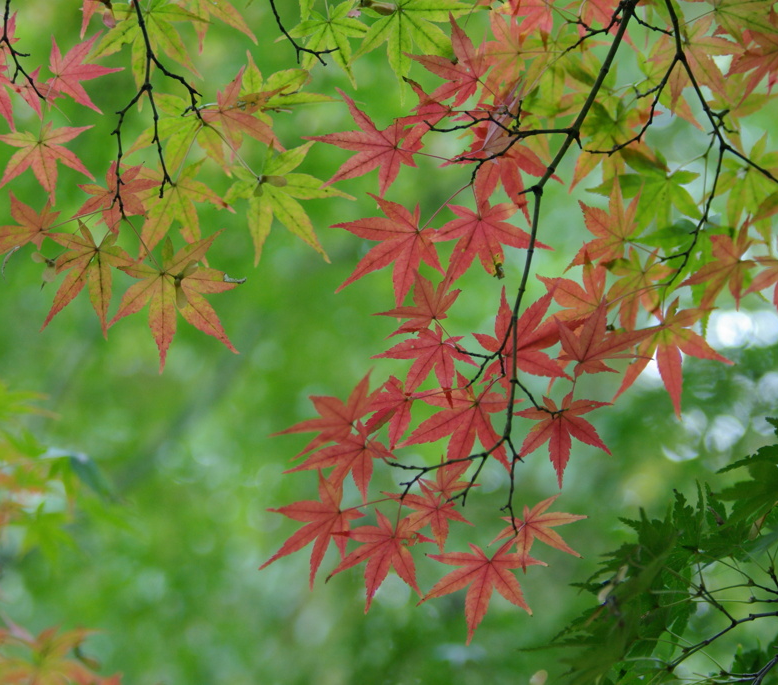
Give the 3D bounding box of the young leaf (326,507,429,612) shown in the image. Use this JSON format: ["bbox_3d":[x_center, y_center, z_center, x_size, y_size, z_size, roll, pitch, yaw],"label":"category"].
[{"bbox_3d":[-0.006,0.117,1.150,0.054,0.053,0.018,0,10,0],"label":"young leaf"}]

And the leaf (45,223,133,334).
[{"bbox_3d":[-0.162,-0.035,1.150,0.048,0.061,0.018,0,5,-15],"label":"leaf"}]

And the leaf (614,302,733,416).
[{"bbox_3d":[0.152,0.009,1.140,0.064,0.060,0.018,0,5,0],"label":"leaf"}]

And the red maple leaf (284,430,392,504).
[{"bbox_3d":[-0.027,0.066,1.150,0.058,0.039,0.018,0,20,0],"label":"red maple leaf"}]

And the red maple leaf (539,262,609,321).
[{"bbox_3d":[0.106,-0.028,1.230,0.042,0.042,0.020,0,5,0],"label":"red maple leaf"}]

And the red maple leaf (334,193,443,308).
[{"bbox_3d":[-0.001,-0.051,1.200,0.065,0.064,0.022,0,-5,10],"label":"red maple leaf"}]

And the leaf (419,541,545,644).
[{"bbox_3d":[0.050,0.135,1.150,0.068,0.055,0.018,0,10,0],"label":"leaf"}]

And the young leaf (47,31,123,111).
[{"bbox_3d":[-0.172,-0.152,1.200,0.042,0.045,0.018,0,0,-20],"label":"young leaf"}]

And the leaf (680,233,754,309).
[{"bbox_3d":[0.180,-0.040,1.170,0.041,0.042,0.018,0,5,20],"label":"leaf"}]

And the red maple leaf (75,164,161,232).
[{"bbox_3d":[-0.150,-0.080,1.180,0.046,0.038,0.018,0,20,0],"label":"red maple leaf"}]

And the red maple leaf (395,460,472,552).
[{"bbox_3d":[0.024,0.094,1.200,0.049,0.047,0.018,0,0,0],"label":"red maple leaf"}]

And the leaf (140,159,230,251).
[{"bbox_3d":[-0.119,-0.075,1.220,0.061,0.060,0.023,0,-5,0],"label":"leaf"}]

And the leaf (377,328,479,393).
[{"bbox_3d":[0.021,0.011,1.200,0.060,0.043,0.020,0,-15,0],"label":"leaf"}]

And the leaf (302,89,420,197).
[{"bbox_3d":[-0.014,-0.108,1.150,0.065,0.058,0.018,0,5,-15],"label":"leaf"}]

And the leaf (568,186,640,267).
[{"bbox_3d":[0.117,-0.064,1.170,0.039,0.044,0.018,0,0,20],"label":"leaf"}]

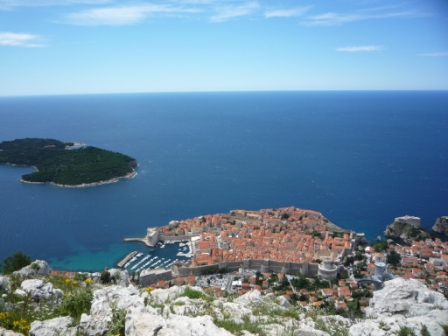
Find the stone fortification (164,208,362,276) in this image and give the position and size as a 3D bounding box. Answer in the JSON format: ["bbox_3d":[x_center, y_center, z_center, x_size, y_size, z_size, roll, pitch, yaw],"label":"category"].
[{"bbox_3d":[80.000,178.200,1000.000,540.000,57.000,450.000,0,11,5],"label":"stone fortification"}]

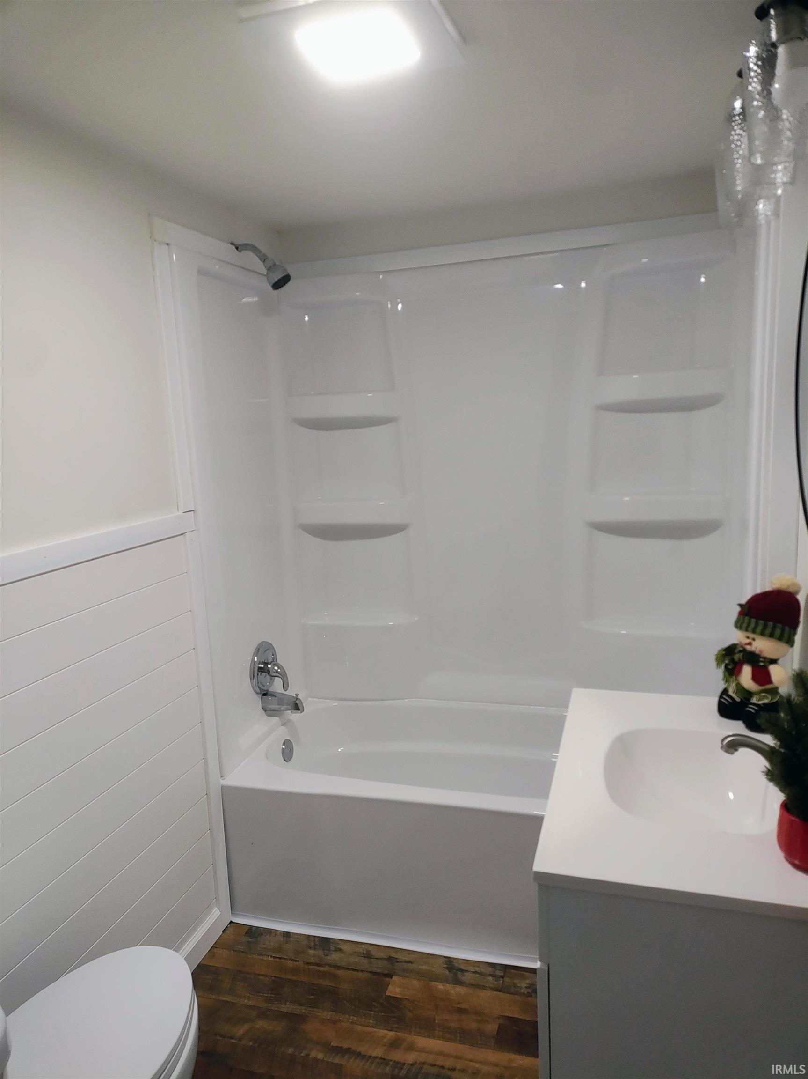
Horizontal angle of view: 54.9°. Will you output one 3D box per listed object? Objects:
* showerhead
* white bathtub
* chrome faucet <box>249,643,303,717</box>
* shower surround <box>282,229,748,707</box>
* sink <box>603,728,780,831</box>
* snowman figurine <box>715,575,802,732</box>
[{"bbox_3d":[-0.436,-0.848,2.419,0.185,0.155,0.075,0,9,17],"label":"showerhead"},{"bbox_3d":[0.286,0.902,2.538,1.524,0.451,0.775,0,9,17],"label":"white bathtub"},{"bbox_3d":[-0.403,0.461,2.595,0.135,0.250,0.172,0,9,17],"label":"chrome faucet"},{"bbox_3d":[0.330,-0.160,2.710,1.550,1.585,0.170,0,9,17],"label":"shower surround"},{"bbox_3d":[0.523,0.497,1.450,0.295,0.135,0.410,0,9,17],"label":"sink"},{"bbox_3d":[0.754,0.229,1.635,0.135,0.315,0.150,-7,10,-26],"label":"snowman figurine"}]

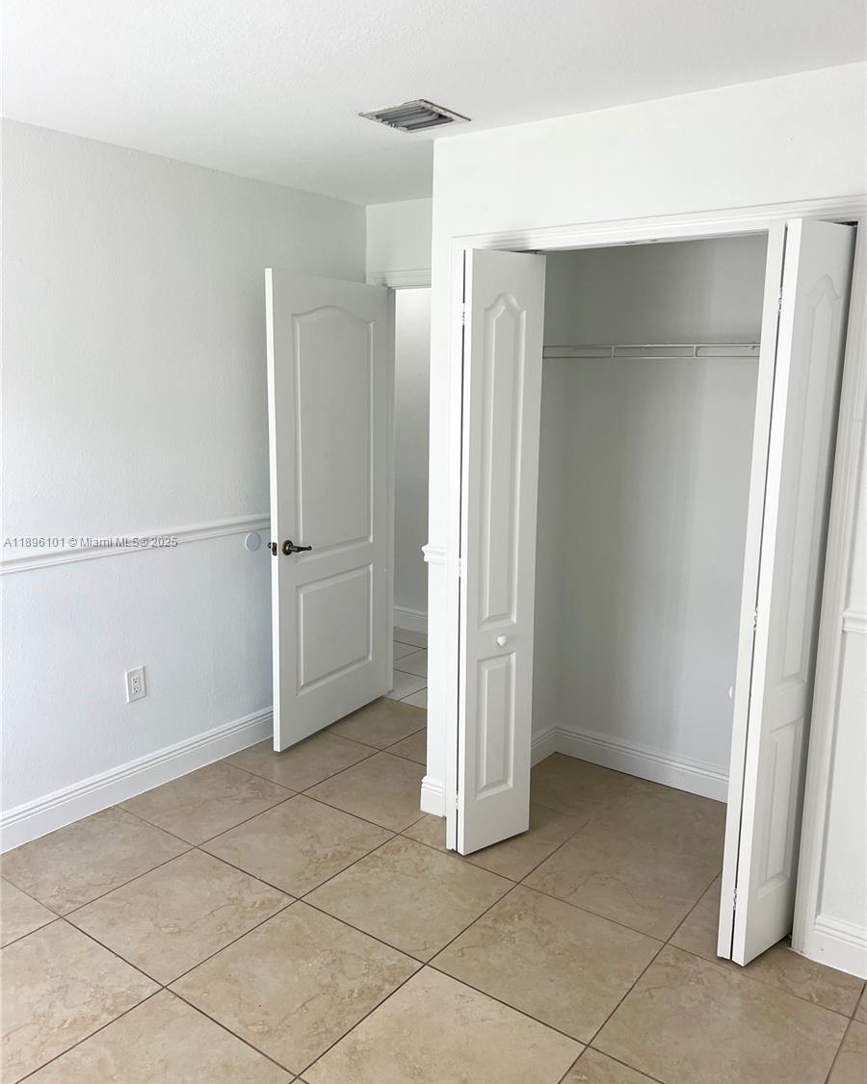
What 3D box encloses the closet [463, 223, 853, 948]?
[{"bbox_3d":[0.759,0.079,2.950,1.240,2.042,0.955,8,13,36],"label":"closet"}]

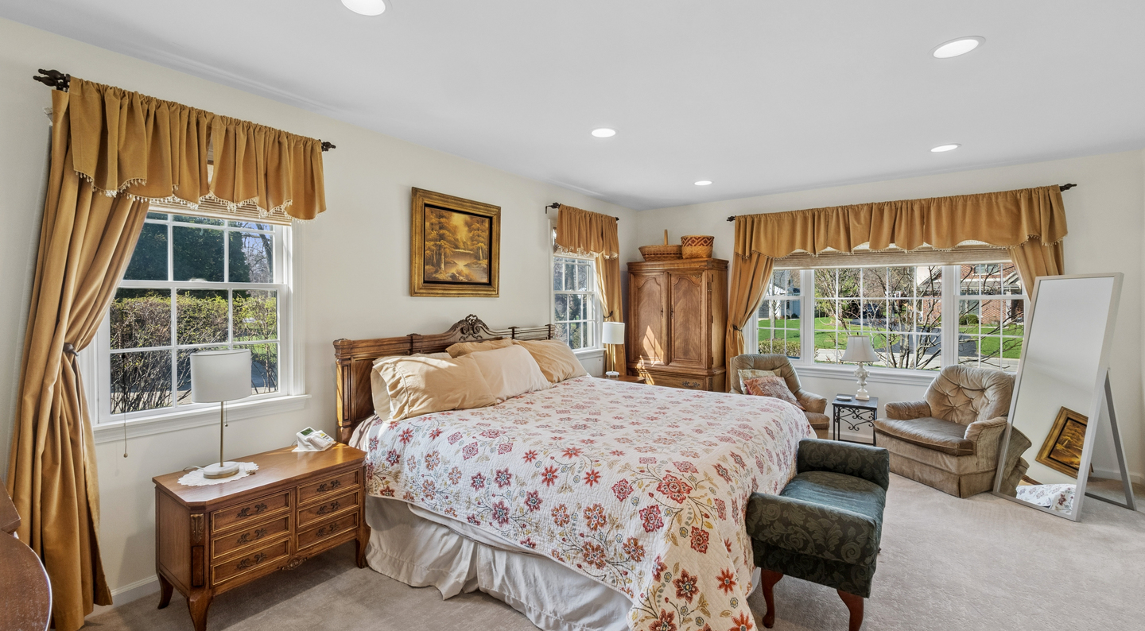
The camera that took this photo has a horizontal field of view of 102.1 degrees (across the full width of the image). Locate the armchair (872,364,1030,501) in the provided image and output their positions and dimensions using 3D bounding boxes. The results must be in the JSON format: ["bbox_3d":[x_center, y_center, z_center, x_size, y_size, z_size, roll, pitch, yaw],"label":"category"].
[{"bbox_3d":[2.906,0.821,3.584,0.810,0.820,0.730,-1,3,-20],"label":"armchair"}]

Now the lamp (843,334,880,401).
[{"bbox_3d":[2.604,0.462,4.154,0.290,0.585,0.290,2,3,36],"label":"lamp"}]

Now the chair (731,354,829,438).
[{"bbox_3d":[1.845,0.792,4.286,0.730,0.820,0.810,0,2,4],"label":"chair"}]

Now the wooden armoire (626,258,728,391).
[{"bbox_3d":[1.161,0.286,5.203,1.000,1.755,0.500,2,3,36],"label":"wooden armoire"}]

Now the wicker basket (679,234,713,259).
[{"bbox_3d":[1.276,-0.683,4.734,0.330,0.250,0.330,0,1,26],"label":"wicker basket"}]

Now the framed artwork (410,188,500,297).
[{"bbox_3d":[-0.856,-0.514,3.505,0.060,0.745,0.830,2,3,36],"label":"framed artwork"}]

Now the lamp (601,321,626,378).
[{"bbox_3d":[0.418,0.338,4.802,0.245,0.550,0.245,0,2,0],"label":"lamp"}]

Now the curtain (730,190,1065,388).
[{"bbox_3d":[2.680,0.124,4.164,2.500,2.280,0.200,0,1,31],"label":"curtain"}]

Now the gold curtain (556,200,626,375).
[{"bbox_3d":[0.201,-0.009,4.848,0.180,2.120,1.240,2,3,36],"label":"gold curtain"}]

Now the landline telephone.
[{"bbox_3d":[-1.423,0.679,2.567,0.170,0.105,0.165,0,1,-5],"label":"landline telephone"}]

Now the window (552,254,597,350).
[{"bbox_3d":[0.032,-0.224,4.608,0.110,1.200,0.720,0,1,40],"label":"window"}]

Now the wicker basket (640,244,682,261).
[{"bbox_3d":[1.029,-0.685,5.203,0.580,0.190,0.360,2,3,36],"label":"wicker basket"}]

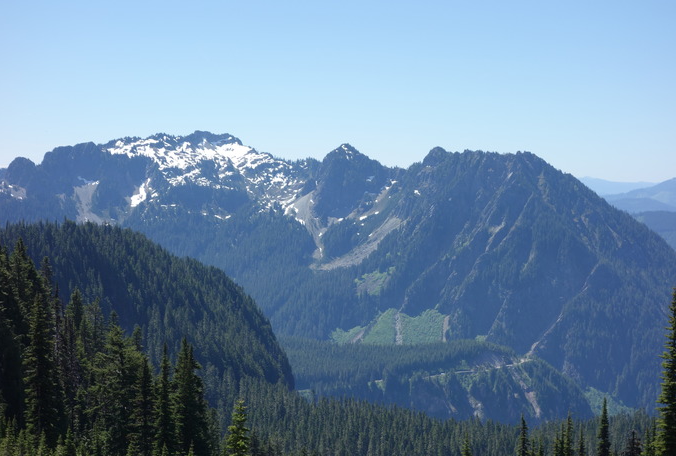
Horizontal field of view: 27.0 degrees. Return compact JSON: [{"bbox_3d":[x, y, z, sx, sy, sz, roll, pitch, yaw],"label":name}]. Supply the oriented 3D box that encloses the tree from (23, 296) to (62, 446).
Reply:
[{"bbox_3d":[-31.528,15.150,150.000,4.300,16.500,4.300,0,1,0],"label":"tree"}]

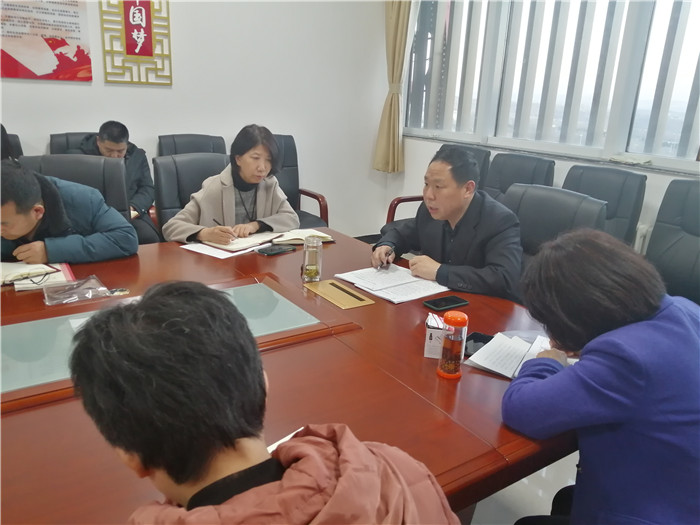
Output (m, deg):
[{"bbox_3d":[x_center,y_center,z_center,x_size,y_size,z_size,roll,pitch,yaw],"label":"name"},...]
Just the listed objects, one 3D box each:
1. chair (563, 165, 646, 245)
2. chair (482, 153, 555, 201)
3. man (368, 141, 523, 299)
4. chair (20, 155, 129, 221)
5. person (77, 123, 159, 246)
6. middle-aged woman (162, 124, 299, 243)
[{"bbox_3d":[1.280,-0.027,3.108,0.630,1.010,0.580,-8,21,-32],"label":"chair"},{"bbox_3d":[0.957,-0.195,3.579,0.630,1.020,0.580,-8,21,-32],"label":"chair"},{"bbox_3d":[0.363,0.145,2.062,0.780,1.220,0.720,-8,21,-32],"label":"man"},{"bbox_3d":[-1.273,0.021,2.563,0.580,1.010,0.630,-6,19,-26],"label":"chair"},{"bbox_3d":[-1.395,-0.284,3.269,0.580,1.160,0.800,-8,21,-32],"label":"person"},{"bbox_3d":[-0.554,-0.026,2.471,0.640,1.220,0.800,-7,20,-29],"label":"middle-aged woman"}]

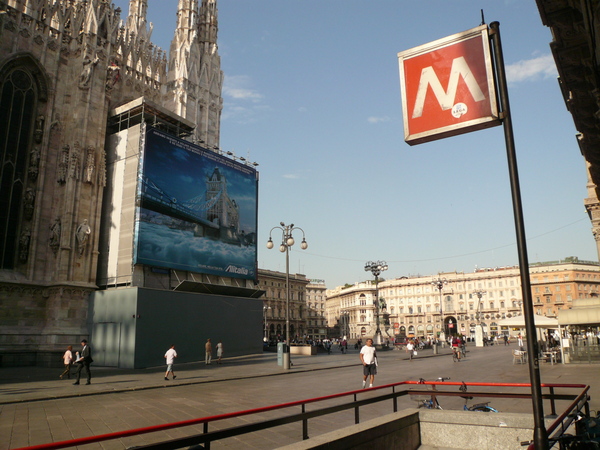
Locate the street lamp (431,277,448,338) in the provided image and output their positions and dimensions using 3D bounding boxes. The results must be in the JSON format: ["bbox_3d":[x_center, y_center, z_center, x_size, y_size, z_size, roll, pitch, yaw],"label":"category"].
[{"bbox_3d":[29.753,17.676,102.489,3.500,13.265,3.500,-10,-16,34],"label":"street lamp"}]

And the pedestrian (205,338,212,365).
[{"bbox_3d":[-6.412,8.904,34.085,0.550,1.747,0.420,-6,-14,21],"label":"pedestrian"}]

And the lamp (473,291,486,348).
[{"bbox_3d":[47.344,23.842,127.541,3.500,13.420,3.500,-10,-16,34],"label":"lamp"}]

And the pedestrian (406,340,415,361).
[{"bbox_3d":[9.091,10.373,39.999,0.650,1.659,0.500,-4,-14,15],"label":"pedestrian"}]

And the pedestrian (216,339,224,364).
[{"bbox_3d":[-5.743,9.173,34.972,0.520,1.611,0.420,-8,-15,27],"label":"pedestrian"}]

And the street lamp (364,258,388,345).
[{"bbox_3d":[12.602,12.609,79.233,3.800,13.648,3.800,-1,-13,0],"label":"street lamp"}]

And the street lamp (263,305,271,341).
[{"bbox_3d":[-12.505,36.331,179.026,3.500,13.637,3.500,-10,-16,34],"label":"street lamp"}]

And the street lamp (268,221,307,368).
[{"bbox_3d":[-0.754,4.188,29.625,2.600,8.895,2.600,2,-14,-13],"label":"street lamp"}]

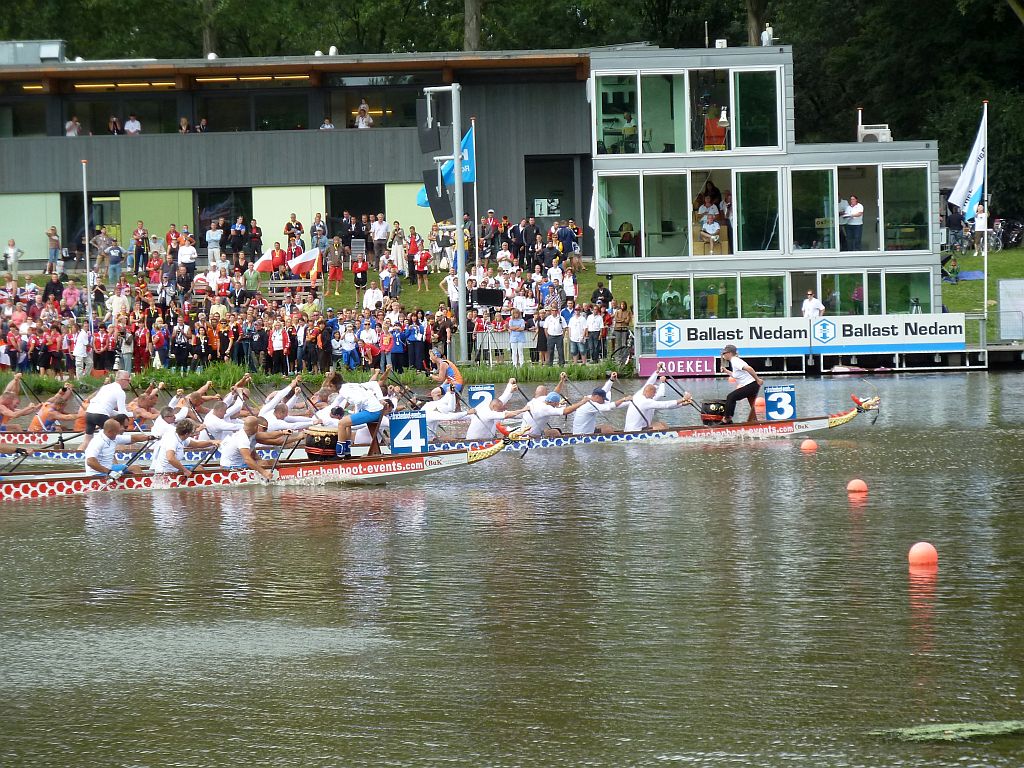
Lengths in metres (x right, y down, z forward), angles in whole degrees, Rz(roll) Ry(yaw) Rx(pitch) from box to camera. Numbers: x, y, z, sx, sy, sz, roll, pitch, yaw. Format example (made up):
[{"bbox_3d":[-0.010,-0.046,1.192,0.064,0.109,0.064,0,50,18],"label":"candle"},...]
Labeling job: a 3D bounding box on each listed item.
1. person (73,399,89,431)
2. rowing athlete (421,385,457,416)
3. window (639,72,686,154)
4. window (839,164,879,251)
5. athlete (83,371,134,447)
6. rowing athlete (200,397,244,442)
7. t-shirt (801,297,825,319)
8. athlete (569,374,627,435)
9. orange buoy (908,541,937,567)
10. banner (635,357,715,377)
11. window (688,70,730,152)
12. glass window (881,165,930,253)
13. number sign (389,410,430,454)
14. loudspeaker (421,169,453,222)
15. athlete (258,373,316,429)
[{"bbox_3d":[-7.160,0.476,75.300,0.900,1.080,0.600,-2,1,-15],"label":"person"},{"bbox_3d":[-1.065,0.491,65.700,0.920,1.000,0.550,-2,1,0],"label":"rowing athlete"},{"bbox_3d":[4.419,-7.861,126.836,1.290,2.300,0.100,-1,1,2],"label":"window"},{"bbox_3d":[10.374,-5.277,130.000,1.180,2.500,0.120,-1,1,2],"label":"window"},{"bbox_3d":[-6.245,0.487,67.300,0.820,1.400,0.580,-1,1,2],"label":"athlete"},{"bbox_3d":[-4.414,0.686,67.000,0.850,1.020,0.600,-1,1,2],"label":"rowing athlete"},{"bbox_3d":[8.327,-2.078,120.500,0.620,0.660,0.280,-1,1,7],"label":"t-shirt"},{"bbox_3d":[1.346,0.368,65.400,0.920,1.050,0.550,-2,1,-1],"label":"athlete"},{"bbox_3d":[3.399,1.422,35.900,0.238,0.238,0.238,-2,1,0],"label":"orange buoy"},{"bbox_3d":[4.891,-0.502,128.500,2.300,0.560,0.050,-1,1,2],"label":"banner"},{"bbox_3d":[5.909,-8.153,130.100,1.250,2.400,0.100,-2,1,4],"label":"window"},{"bbox_3d":[11.728,-5.230,129.600,1.330,2.450,0.100,-2,1,4],"label":"glass window"},{"bbox_3d":[-1.260,0.597,53.300,0.455,0.515,0.030,-1,1,2],"label":"number sign"},{"bbox_3d":[-2.205,-5.670,131.000,0.580,1.550,0.600,-15,1,0],"label":"loudspeaker"},{"bbox_3d":[-3.459,0.485,67.000,0.950,1.200,0.620,-1,1,2],"label":"athlete"}]

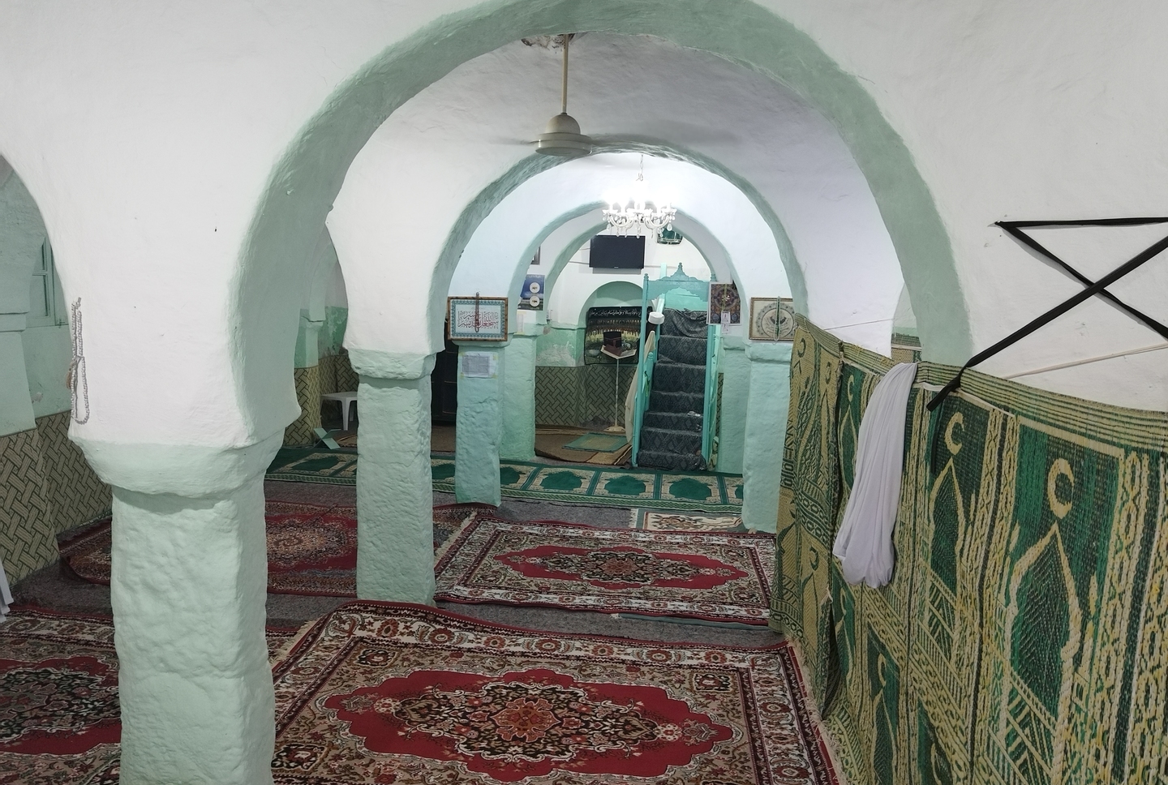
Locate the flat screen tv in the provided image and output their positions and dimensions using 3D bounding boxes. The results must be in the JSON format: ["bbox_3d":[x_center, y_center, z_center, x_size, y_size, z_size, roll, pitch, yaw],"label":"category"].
[{"bbox_3d":[0.442,-1.831,11.429,0.703,0.417,0.080,3,12,9],"label":"flat screen tv"}]

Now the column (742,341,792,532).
[{"bbox_3d":[1.456,0.328,6.766,0.350,1.442,0.300,3,7,6],"label":"column"}]

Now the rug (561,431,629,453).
[{"bbox_3d":[0.193,0.574,10.046,0.577,0.015,1.055,4,7,16],"label":"rug"}]

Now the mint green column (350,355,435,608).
[{"bbox_3d":[-1.071,0.524,5.037,0.375,1.297,0.290,3,7,6],"label":"mint green column"}]

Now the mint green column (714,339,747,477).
[{"bbox_3d":[1.556,0.109,8.891,0.350,1.372,0.310,3,7,6],"label":"mint green column"}]

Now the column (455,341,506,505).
[{"bbox_3d":[-0.841,0.249,7.258,0.345,1.325,0.290,3,7,6],"label":"column"}]

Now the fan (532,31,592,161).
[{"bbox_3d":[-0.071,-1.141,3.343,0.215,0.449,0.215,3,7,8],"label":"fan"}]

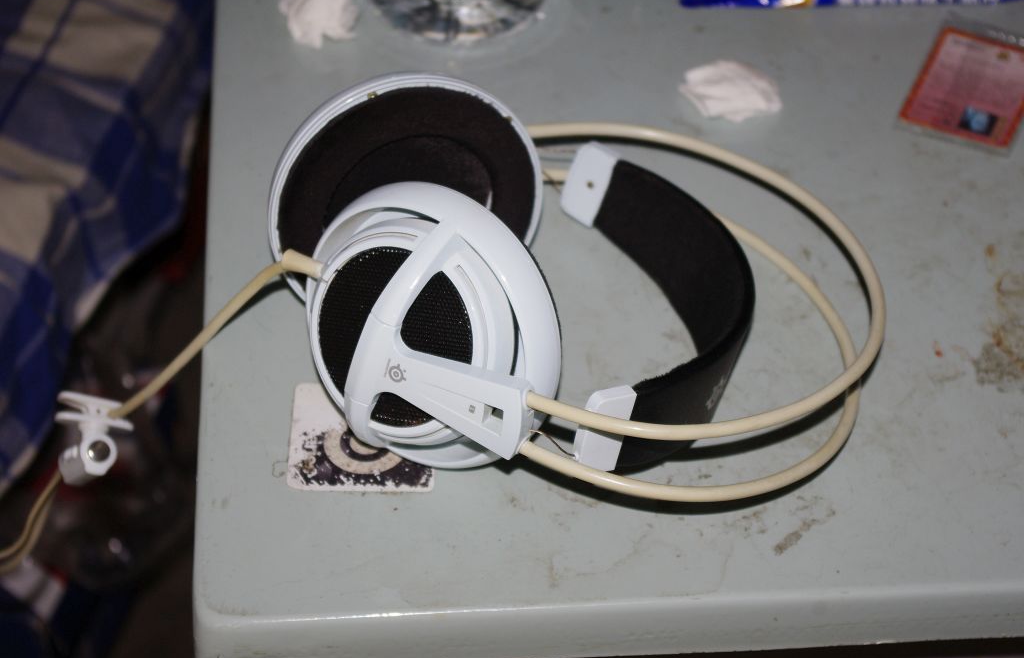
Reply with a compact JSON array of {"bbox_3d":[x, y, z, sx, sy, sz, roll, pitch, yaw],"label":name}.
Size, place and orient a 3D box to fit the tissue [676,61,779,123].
[{"bbox_3d":[0.085,-0.096,0.909,0.041,0.015,0.030,1,45,-1],"label":"tissue"}]

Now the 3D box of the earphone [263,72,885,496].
[{"bbox_3d":[0.021,-0.025,0.791,0.217,0.092,0.185,4,38,-1],"label":"earphone"}]

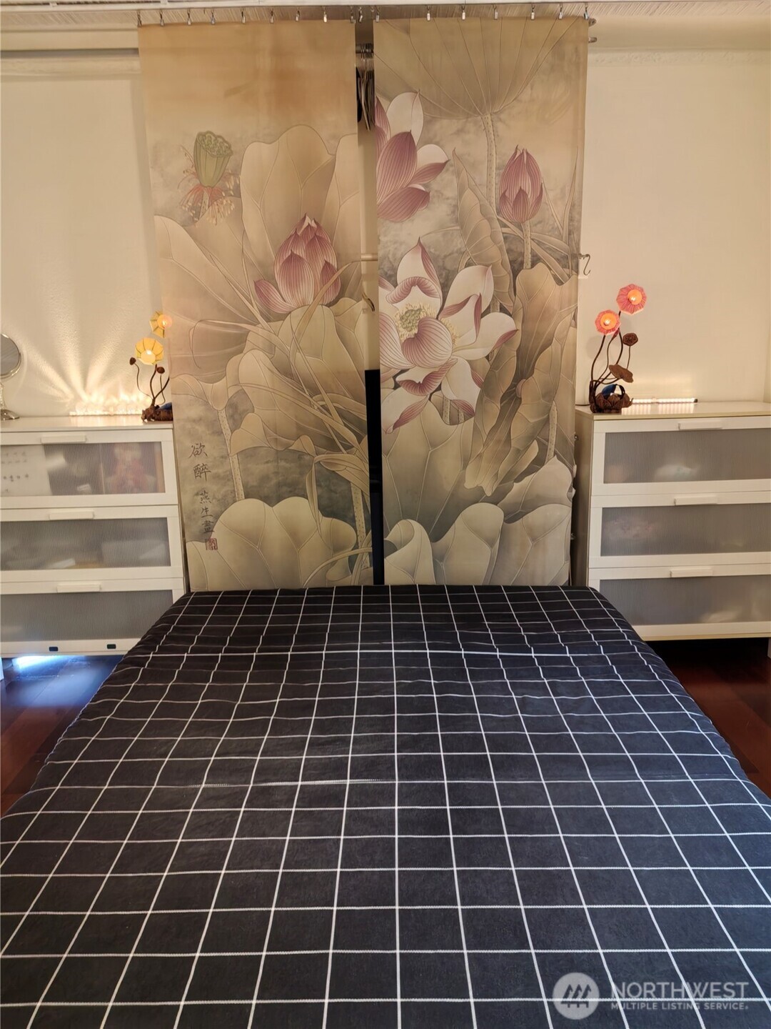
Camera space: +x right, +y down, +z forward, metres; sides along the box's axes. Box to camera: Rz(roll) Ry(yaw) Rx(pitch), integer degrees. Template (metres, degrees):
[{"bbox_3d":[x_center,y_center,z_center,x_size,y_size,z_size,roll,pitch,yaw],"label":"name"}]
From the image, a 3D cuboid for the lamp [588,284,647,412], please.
[{"bbox_3d":[0.907,-0.648,3.138,0.212,0.482,0.160,-2,14,0],"label":"lamp"}]

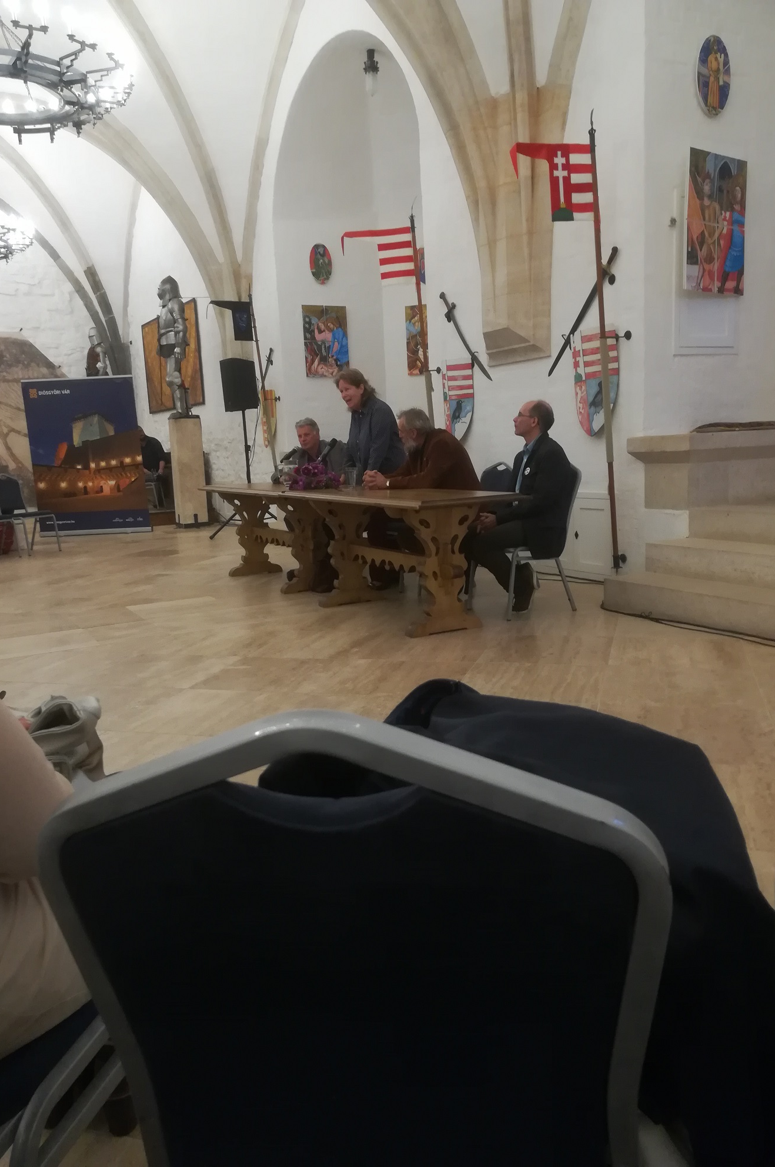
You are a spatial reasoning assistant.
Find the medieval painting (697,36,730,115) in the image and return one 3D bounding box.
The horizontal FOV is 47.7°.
[{"bbox_3d":[2.160,-3.338,5.758,0.320,0.500,0.035,-9,12,-32],"label":"medieval painting"}]

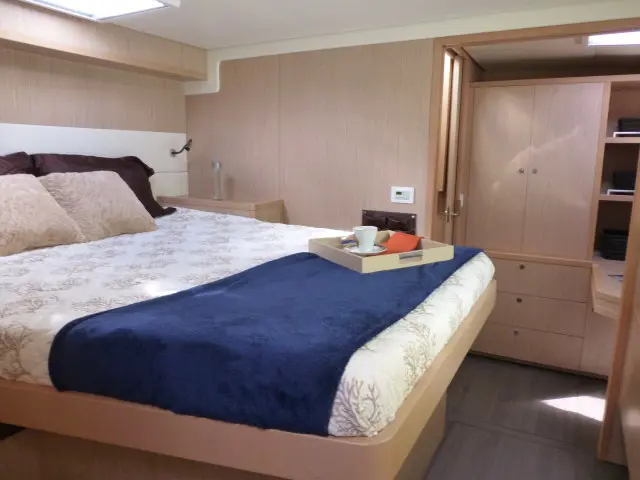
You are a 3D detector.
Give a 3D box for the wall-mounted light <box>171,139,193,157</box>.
[{"bbox_3d":[-0.857,-0.565,2.737,0.130,0.105,0.055,5,12,25],"label":"wall-mounted light"}]

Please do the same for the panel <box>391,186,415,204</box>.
[{"bbox_3d":[0.431,-0.230,2.300,0.120,0.083,0.018,5,12,25],"label":"panel"}]

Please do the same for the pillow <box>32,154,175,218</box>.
[{"bbox_3d":[-1.043,-0.247,2.254,0.160,0.380,0.710,-20,1,28],"label":"pillow"}]

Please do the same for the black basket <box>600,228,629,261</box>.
[{"bbox_3d":[1.862,0.027,2.668,0.260,0.175,0.220,7,12,29],"label":"black basket"}]

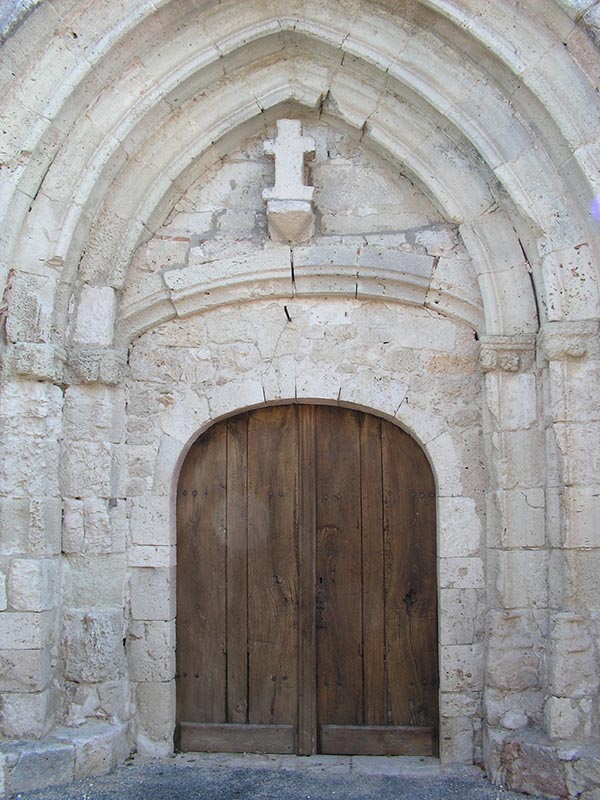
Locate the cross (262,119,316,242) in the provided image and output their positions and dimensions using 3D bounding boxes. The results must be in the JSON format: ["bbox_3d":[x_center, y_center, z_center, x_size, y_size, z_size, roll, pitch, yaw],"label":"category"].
[{"bbox_3d":[-0.072,-1.532,5.826,0.357,0.796,0.250,-1,-9,3],"label":"cross"}]

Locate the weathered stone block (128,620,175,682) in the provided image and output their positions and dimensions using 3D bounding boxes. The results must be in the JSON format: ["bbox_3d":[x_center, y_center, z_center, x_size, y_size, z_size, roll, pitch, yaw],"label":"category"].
[{"bbox_3d":[-0.990,1.697,5.664,0.277,0.385,0.280,-1,-9,3],"label":"weathered stone block"}]

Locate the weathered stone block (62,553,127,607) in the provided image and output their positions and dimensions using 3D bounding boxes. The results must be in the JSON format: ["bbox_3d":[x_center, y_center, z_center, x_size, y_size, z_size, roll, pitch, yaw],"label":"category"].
[{"bbox_3d":[-1.241,1.084,5.077,0.295,0.302,0.330,-1,-6,4],"label":"weathered stone block"}]

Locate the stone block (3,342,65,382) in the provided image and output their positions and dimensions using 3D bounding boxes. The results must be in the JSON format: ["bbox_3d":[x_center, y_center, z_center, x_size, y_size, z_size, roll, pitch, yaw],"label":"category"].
[{"bbox_3d":[-1.530,-0.201,4.851,0.290,0.206,0.300,-1,-6,4],"label":"stone block"}]

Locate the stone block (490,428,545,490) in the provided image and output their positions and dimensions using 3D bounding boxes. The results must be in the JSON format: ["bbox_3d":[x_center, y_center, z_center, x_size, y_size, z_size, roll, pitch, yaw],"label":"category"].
[{"bbox_3d":[1.402,0.399,5.453,0.305,0.388,0.300,-1,-9,3],"label":"stone block"}]

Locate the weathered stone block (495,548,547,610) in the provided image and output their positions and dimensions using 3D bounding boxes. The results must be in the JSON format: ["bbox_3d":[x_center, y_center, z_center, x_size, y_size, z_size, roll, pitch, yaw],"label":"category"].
[{"bbox_3d":[1.284,1.040,4.902,0.280,0.325,0.330,-1,-6,4],"label":"weathered stone block"}]

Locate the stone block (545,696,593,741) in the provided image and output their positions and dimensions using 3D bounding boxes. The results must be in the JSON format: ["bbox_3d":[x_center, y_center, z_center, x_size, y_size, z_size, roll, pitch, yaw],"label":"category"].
[{"bbox_3d":[1.401,1.668,4.432,0.234,0.216,0.230,-1,-6,4],"label":"stone block"}]

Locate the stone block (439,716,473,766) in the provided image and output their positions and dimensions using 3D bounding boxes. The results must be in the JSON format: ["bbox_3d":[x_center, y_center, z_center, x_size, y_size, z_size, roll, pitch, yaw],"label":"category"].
[{"bbox_3d":[1.005,2.204,5.469,0.206,0.292,0.260,-1,-9,3],"label":"stone block"}]

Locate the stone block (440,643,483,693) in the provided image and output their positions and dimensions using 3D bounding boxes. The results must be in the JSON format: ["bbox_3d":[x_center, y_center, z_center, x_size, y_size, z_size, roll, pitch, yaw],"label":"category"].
[{"bbox_3d":[1.064,1.760,5.522,0.274,0.297,0.250,-1,-9,5],"label":"stone block"}]

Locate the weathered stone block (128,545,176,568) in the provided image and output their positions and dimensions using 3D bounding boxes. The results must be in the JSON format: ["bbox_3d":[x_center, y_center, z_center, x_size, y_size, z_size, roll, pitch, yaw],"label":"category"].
[{"bbox_3d":[-0.948,1.002,5.353,0.273,0.143,0.200,-1,-6,4],"label":"weathered stone block"}]

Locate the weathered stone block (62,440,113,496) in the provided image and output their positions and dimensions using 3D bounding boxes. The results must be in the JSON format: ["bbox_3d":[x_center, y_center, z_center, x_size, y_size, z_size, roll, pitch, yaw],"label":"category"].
[{"bbox_3d":[-1.389,0.470,5.595,0.335,0.362,0.300,-1,-9,3],"label":"weathered stone block"}]

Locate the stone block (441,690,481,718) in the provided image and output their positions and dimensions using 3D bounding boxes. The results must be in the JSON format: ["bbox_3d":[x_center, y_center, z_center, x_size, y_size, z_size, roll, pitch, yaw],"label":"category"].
[{"bbox_3d":[1.044,1.980,5.476,0.250,0.169,0.220,-1,-9,5],"label":"stone block"}]

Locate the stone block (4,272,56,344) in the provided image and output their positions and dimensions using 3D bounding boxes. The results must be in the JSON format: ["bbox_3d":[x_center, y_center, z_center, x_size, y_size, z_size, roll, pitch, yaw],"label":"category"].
[{"bbox_3d":[-1.564,-0.516,4.908,0.235,0.421,0.280,-1,-6,4],"label":"stone block"}]

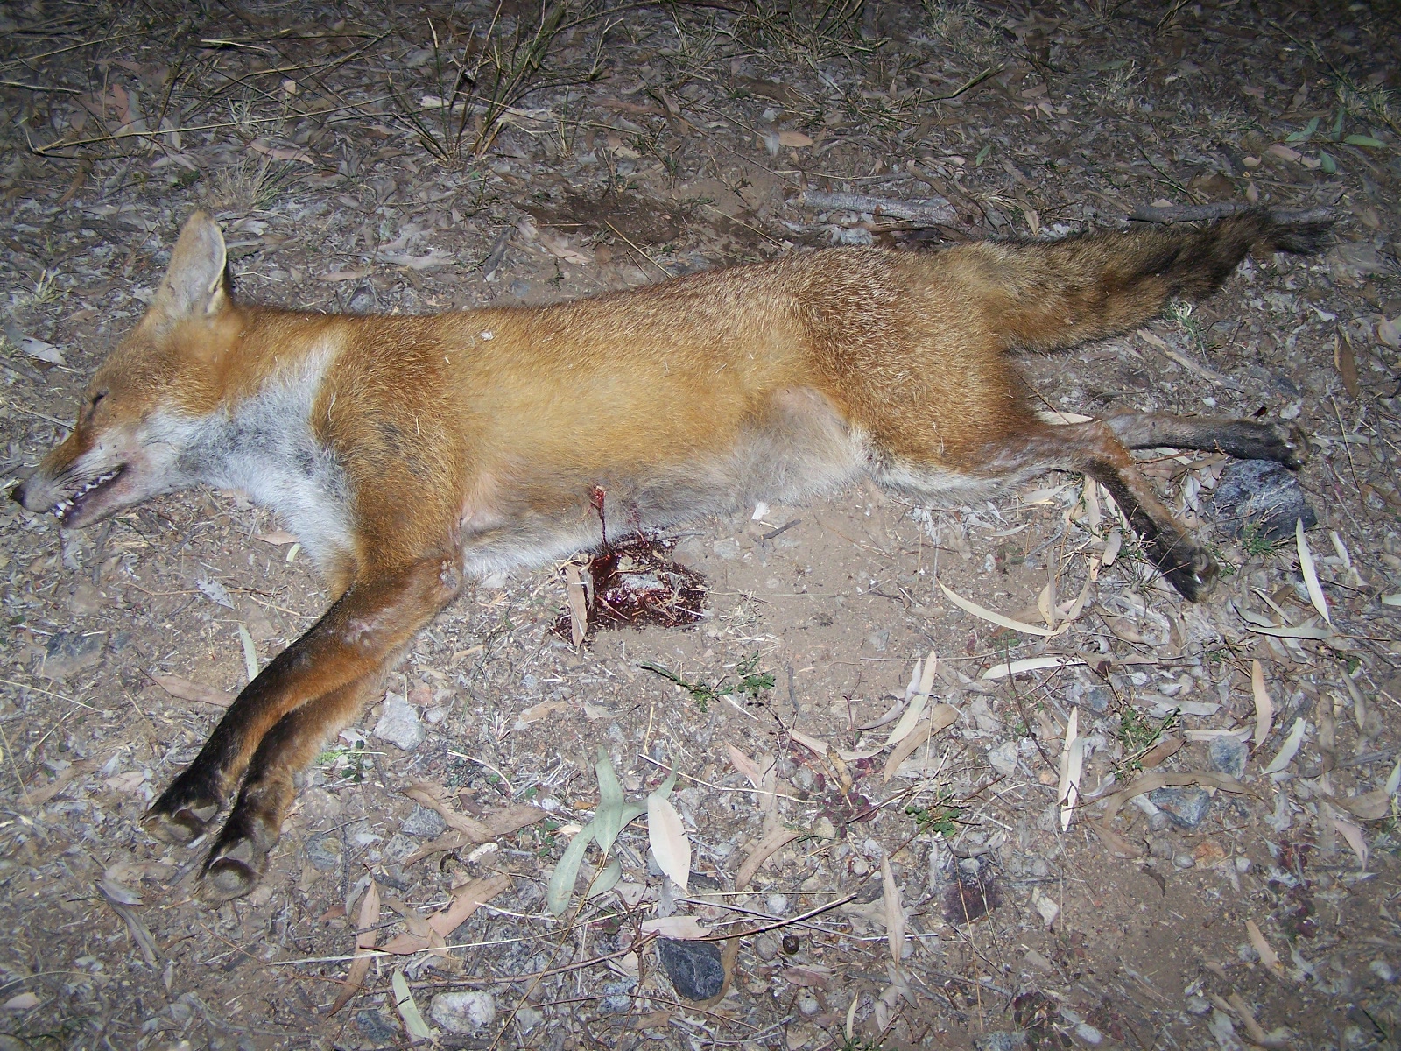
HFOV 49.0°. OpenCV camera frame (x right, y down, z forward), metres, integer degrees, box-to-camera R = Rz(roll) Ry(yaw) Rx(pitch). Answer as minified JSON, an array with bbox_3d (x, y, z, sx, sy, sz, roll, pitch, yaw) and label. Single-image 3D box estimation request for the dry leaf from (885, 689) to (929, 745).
[{"bbox_3d":[0.145,0.129,1.047,0.013,0.010,0.062,23,53,19],"label":"dry leaf"}]

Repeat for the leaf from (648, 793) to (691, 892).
[{"bbox_3d":[-0.020,0.196,0.950,0.022,0.009,0.073,-16,52,-13],"label":"leaf"}]

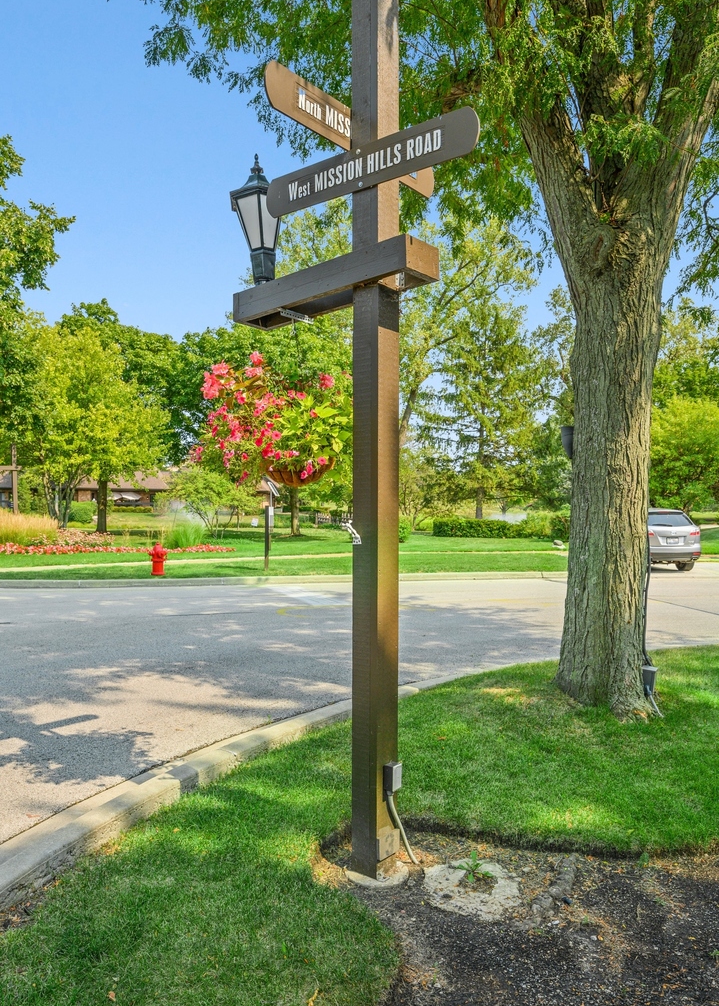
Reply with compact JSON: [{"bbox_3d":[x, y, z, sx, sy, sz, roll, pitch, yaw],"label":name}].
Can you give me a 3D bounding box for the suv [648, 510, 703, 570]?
[{"bbox_3d":[7.780,0.970,19.800,1.930,1.730,5.000,0,0,-2],"label":"suv"}]

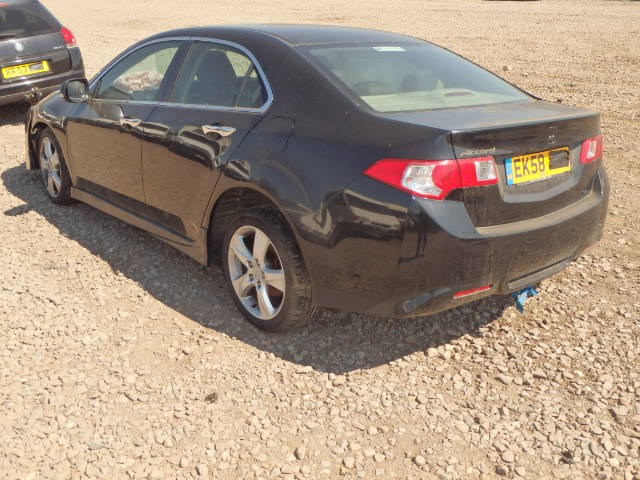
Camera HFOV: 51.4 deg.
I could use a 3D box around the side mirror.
[{"bbox_3d":[-1.558,-0.950,4.257,0.185,0.160,0.140,-14,24,-39],"label":"side mirror"}]

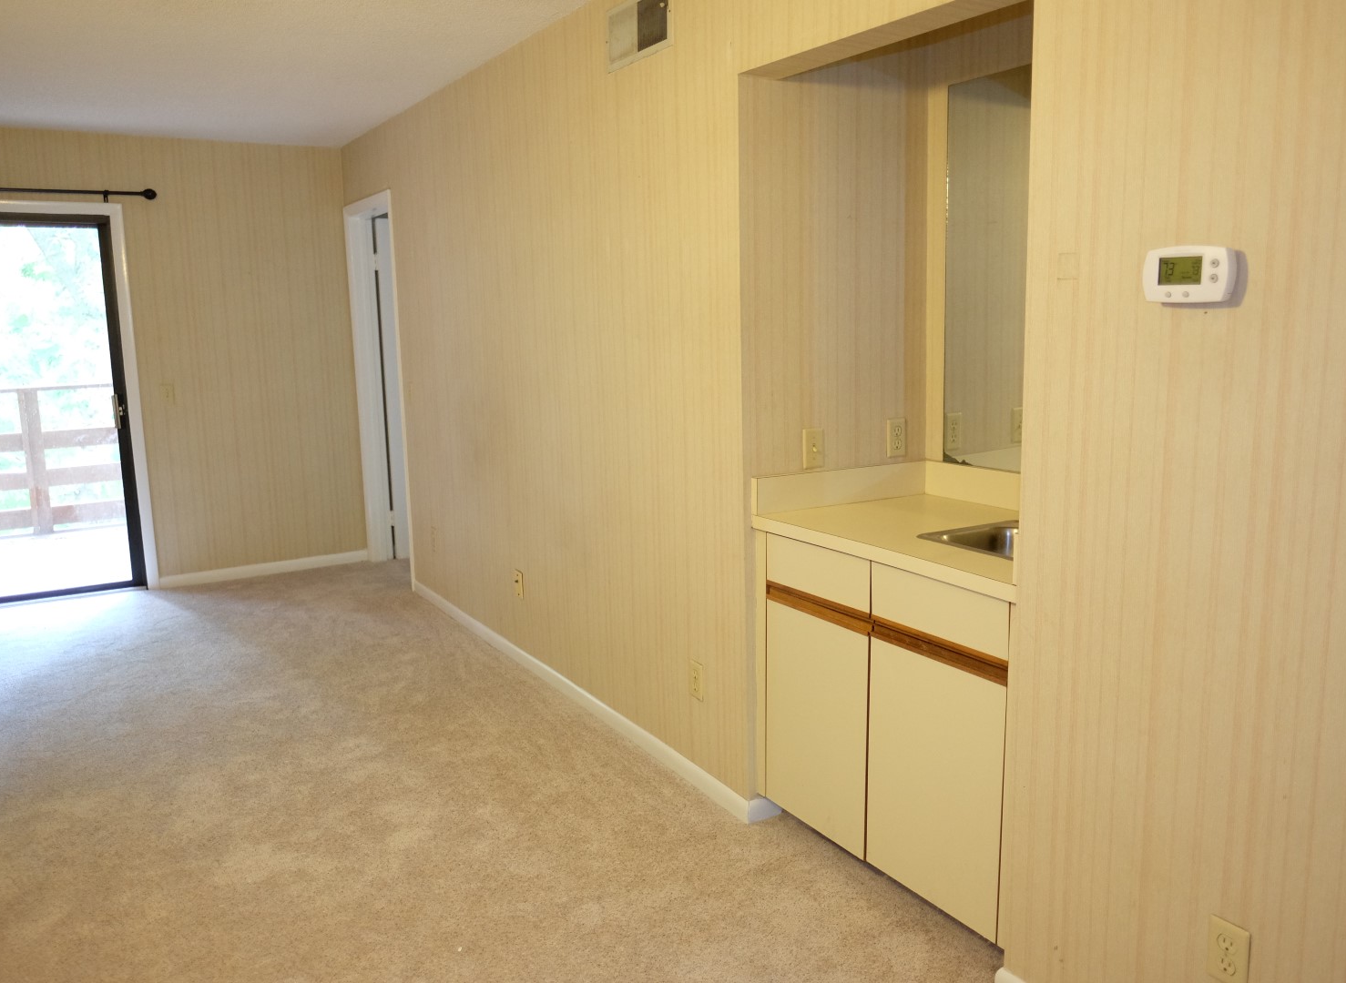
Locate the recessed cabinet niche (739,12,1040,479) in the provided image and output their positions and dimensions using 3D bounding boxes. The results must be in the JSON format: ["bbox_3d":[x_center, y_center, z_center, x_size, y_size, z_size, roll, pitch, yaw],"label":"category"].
[{"bbox_3d":[0.718,-0.524,2.416,0.686,1.057,0.900,-7,12,-32],"label":"recessed cabinet niche"}]

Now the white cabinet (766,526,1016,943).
[{"bbox_3d":[0.744,0.526,2.600,0.641,0.810,0.857,-7,12,-32],"label":"white cabinet"}]

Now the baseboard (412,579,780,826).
[{"bbox_3d":[-0.563,0.729,4.174,0.126,0.077,3.094,-7,12,-32],"label":"baseboard"}]

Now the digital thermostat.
[{"bbox_3d":[0.832,-0.349,1.583,0.035,0.090,0.146,-7,12,-32],"label":"digital thermostat"}]

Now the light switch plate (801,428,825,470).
[{"bbox_3d":[0.404,-0.123,2.812,0.077,0.113,0.008,-7,12,-32],"label":"light switch plate"}]

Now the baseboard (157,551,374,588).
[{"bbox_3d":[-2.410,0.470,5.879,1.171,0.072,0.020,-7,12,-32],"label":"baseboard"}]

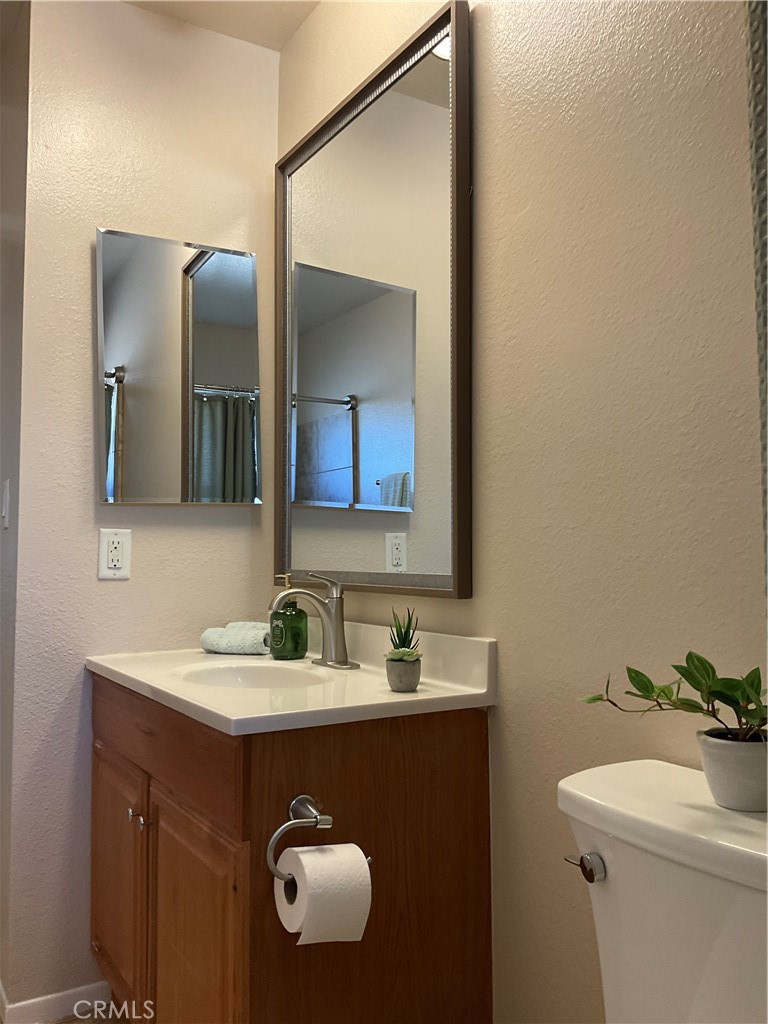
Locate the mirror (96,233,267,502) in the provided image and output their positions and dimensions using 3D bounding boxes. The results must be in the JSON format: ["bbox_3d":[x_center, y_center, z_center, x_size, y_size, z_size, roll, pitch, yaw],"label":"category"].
[{"bbox_3d":[-0.506,-0.354,2.165,0.408,0.662,0.030,2,-4,-32],"label":"mirror"}]

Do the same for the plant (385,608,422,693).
[{"bbox_3d":[0.037,0.246,1.545,0.067,0.149,0.067,0,-3,0],"label":"plant"}]

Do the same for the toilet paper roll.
[{"bbox_3d":[-0.090,0.553,1.263,0.102,0.122,0.116,2,-4,-32],"label":"toilet paper roll"}]

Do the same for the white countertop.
[{"bbox_3d":[-0.251,0.299,1.779,0.498,0.115,0.897,2,-4,-32],"label":"white countertop"}]

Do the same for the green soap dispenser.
[{"bbox_3d":[-0.220,0.244,2.032,0.070,0.203,0.078,-3,-4,44],"label":"green soap dispenser"}]

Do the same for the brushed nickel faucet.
[{"bbox_3d":[-0.163,0.235,1.857,0.193,0.203,0.158,2,-4,-32],"label":"brushed nickel faucet"}]

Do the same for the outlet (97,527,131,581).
[{"bbox_3d":[-0.645,0.103,2.067,0.073,0.119,0.008,2,-4,-32],"label":"outlet"}]

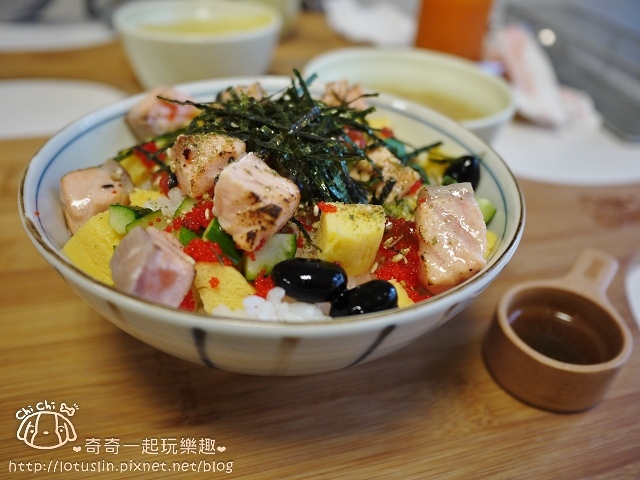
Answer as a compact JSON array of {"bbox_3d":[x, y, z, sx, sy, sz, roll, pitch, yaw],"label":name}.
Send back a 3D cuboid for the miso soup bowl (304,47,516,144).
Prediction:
[{"bbox_3d":[0.050,-0.068,0.330,0.129,0.066,0.129,3,37,-2],"label":"miso soup bowl"}]

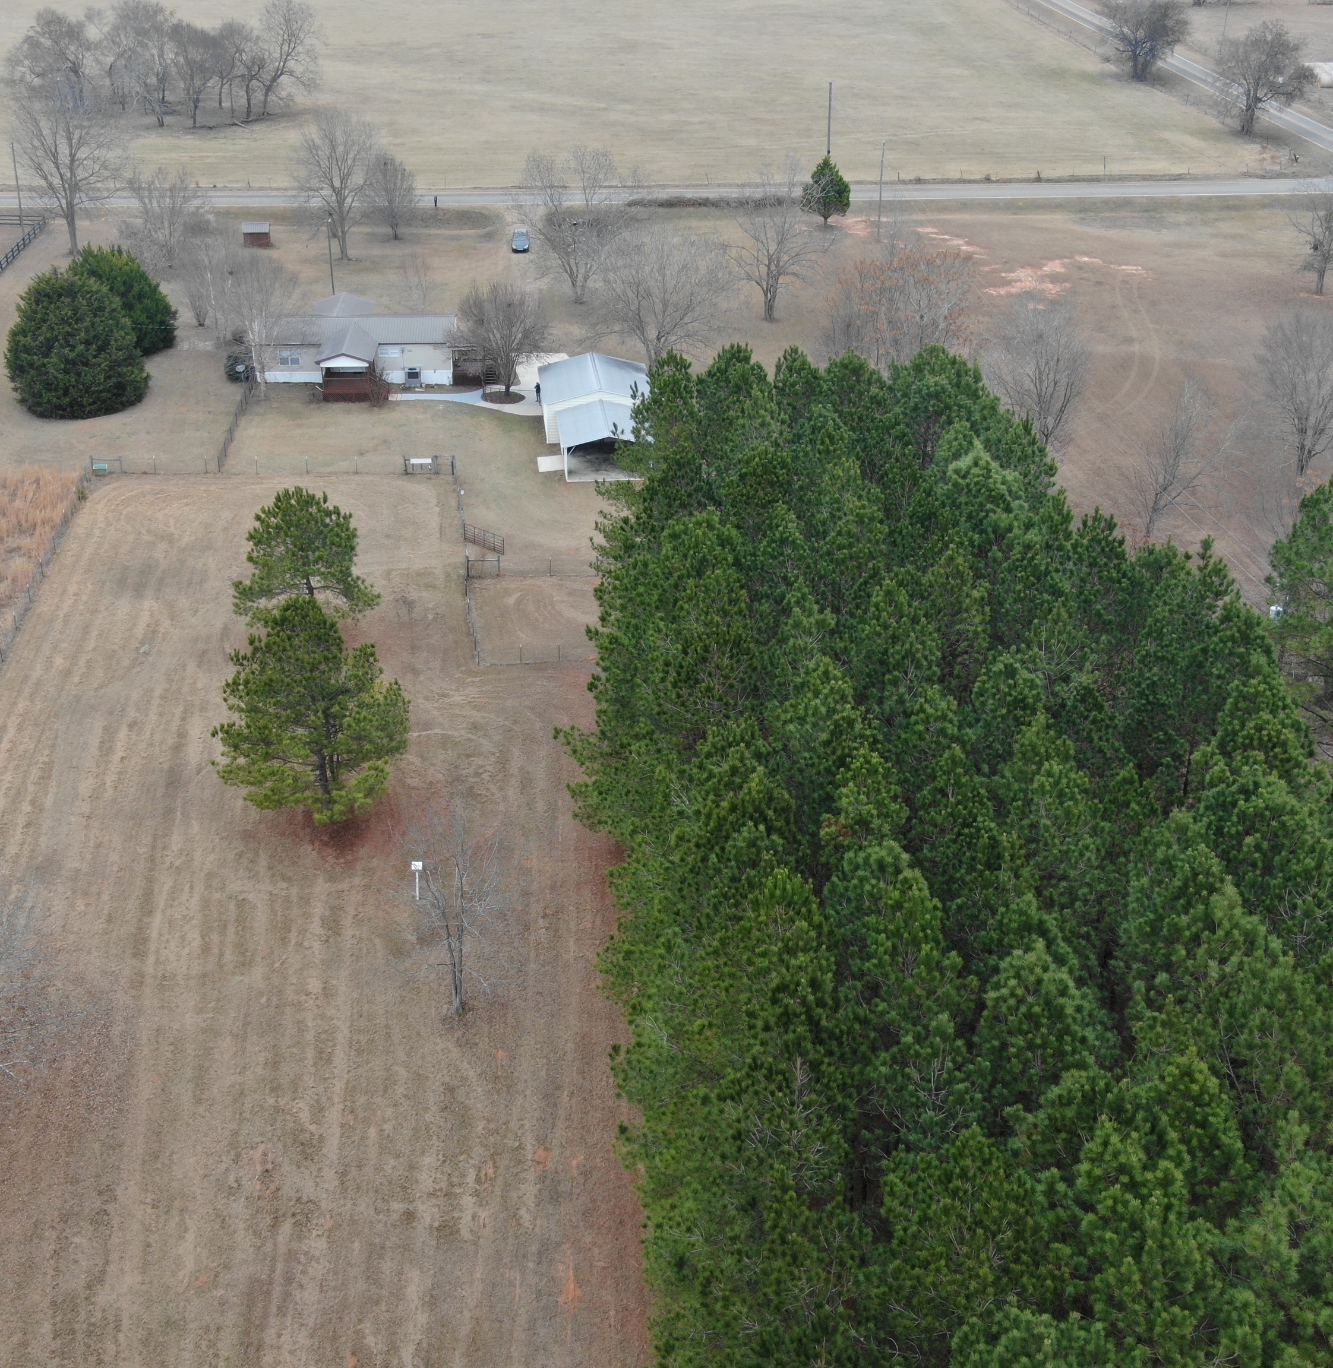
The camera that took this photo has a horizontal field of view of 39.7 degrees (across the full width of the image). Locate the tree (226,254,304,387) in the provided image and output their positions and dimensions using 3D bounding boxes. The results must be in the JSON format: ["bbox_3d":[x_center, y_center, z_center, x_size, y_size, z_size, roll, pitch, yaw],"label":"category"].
[{"bbox_3d":[-28.940,-26.040,133.220,5.860,10.060,5.680,0,25,0],"label":"tree"}]

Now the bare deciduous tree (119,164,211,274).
[{"bbox_3d":[-46.105,-42.882,169.967,8.401,9.768,8.149,0,26,0],"label":"bare deciduous tree"}]

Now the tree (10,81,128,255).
[{"bbox_3d":[-55.840,-48.510,173.160,11.350,16.030,11.010,0,25,0],"label":"tree"}]

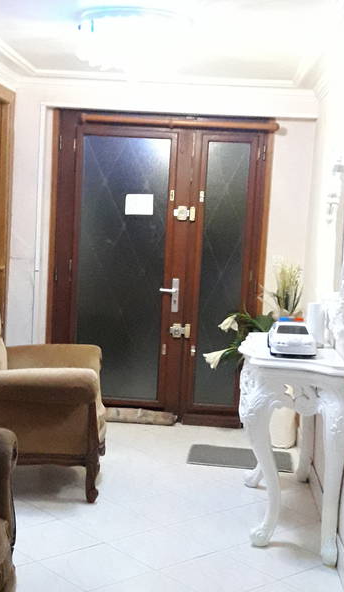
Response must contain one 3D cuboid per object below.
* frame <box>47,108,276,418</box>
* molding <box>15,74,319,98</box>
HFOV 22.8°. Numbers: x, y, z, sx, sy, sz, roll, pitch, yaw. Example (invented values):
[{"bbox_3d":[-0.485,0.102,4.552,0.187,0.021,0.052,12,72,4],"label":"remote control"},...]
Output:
[{"bbox_3d":[-0.105,-0.181,5.693,1.450,2.050,0.120,3,5,3],"label":"frame"},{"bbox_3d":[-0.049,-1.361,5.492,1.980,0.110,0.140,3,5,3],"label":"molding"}]

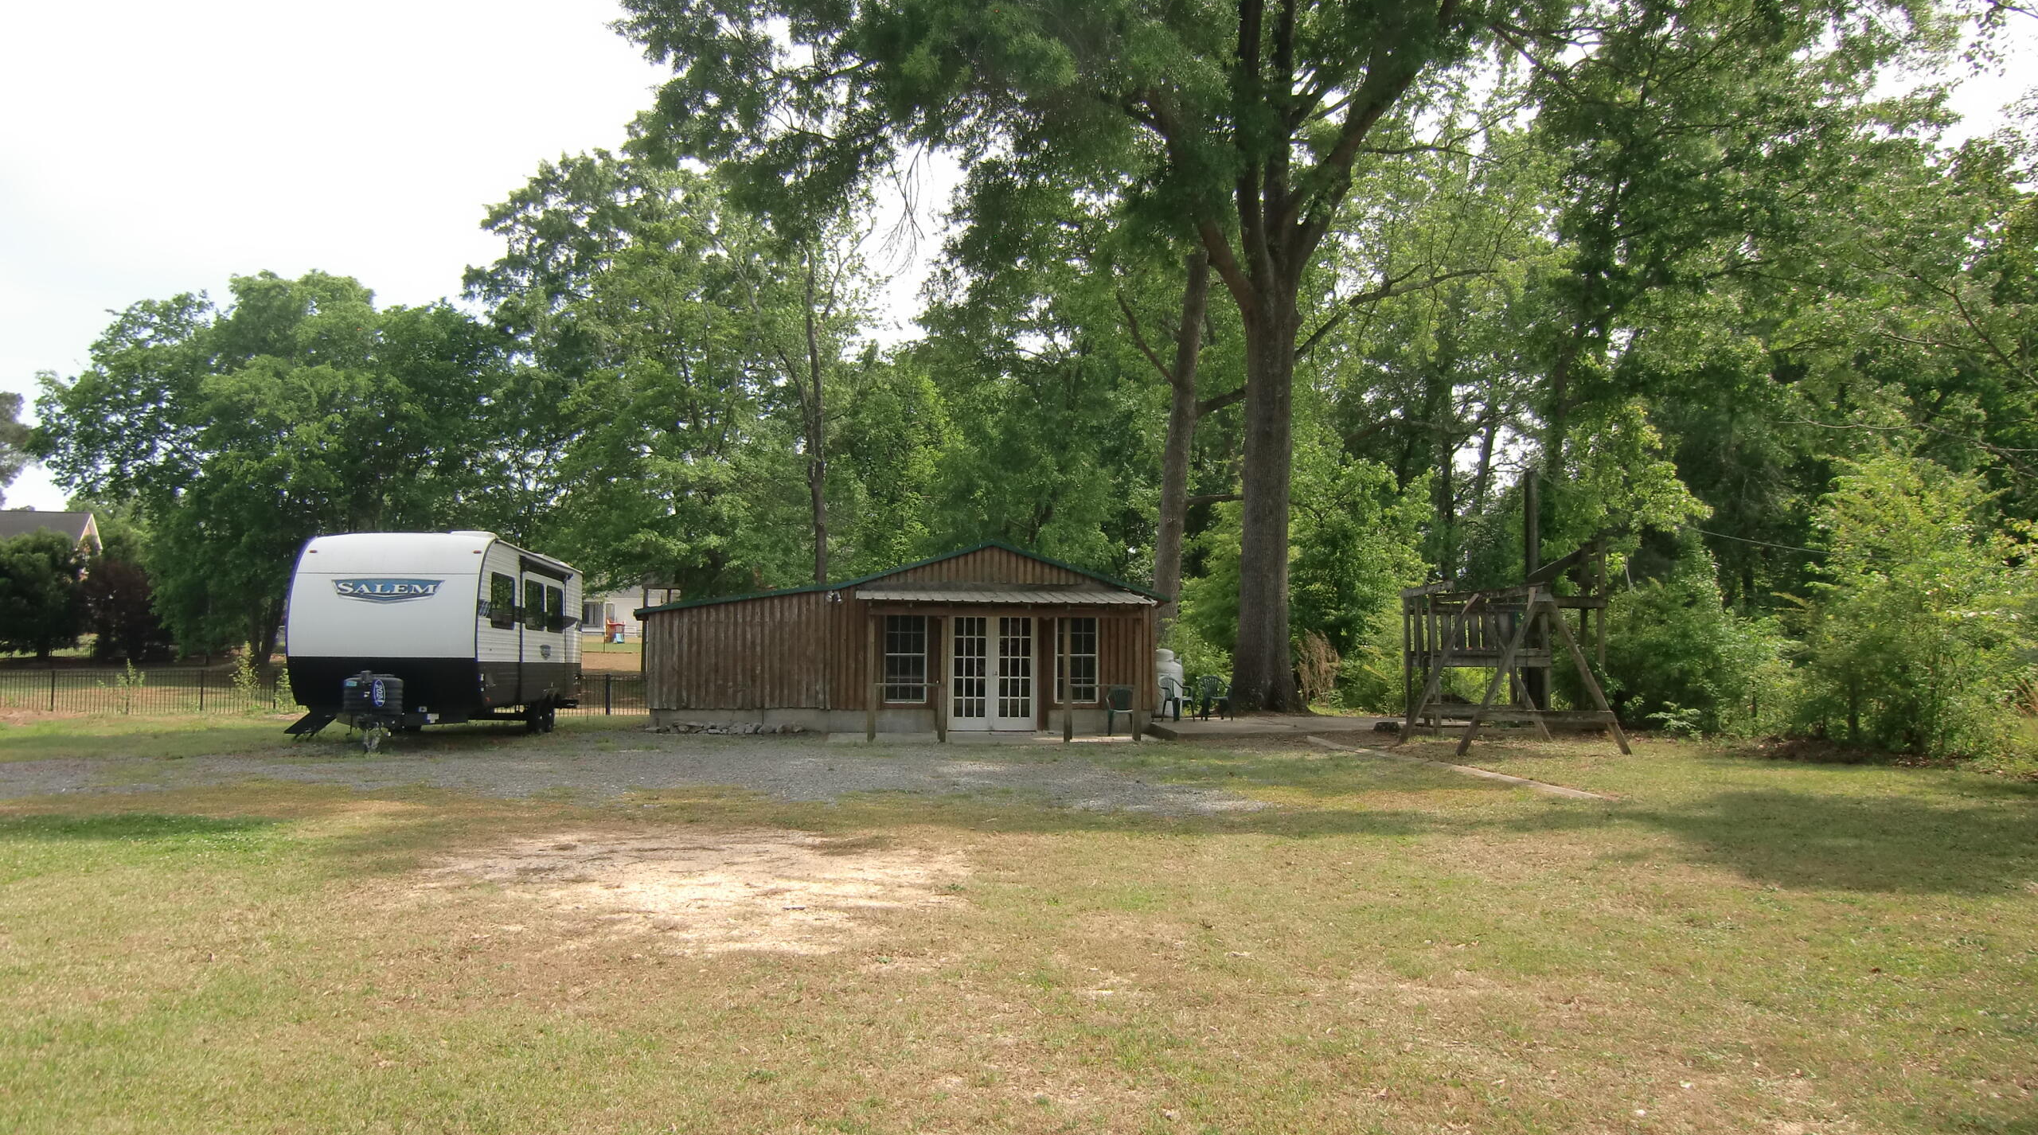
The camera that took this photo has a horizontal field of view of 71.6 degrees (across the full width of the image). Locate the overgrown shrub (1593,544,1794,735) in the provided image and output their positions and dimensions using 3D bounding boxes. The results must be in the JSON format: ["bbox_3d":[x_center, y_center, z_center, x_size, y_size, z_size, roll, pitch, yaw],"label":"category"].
[{"bbox_3d":[12.702,1.321,26.372,3.800,3.600,3.400,0,-4,0],"label":"overgrown shrub"}]

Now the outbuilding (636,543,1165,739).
[{"bbox_3d":[-2.348,1.400,27.669,9.500,3.500,8.400,1,-4,-6],"label":"outbuilding"}]

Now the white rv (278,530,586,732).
[{"bbox_3d":[-8.998,1.147,22.575,2.550,3.150,8.600,1,-4,-7],"label":"white rv"}]

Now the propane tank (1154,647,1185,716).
[{"bbox_3d":[2.929,2.325,28.207,0.760,1.350,0.760,0,-4,0],"label":"propane tank"}]

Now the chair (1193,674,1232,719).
[{"bbox_3d":[3.707,2.495,26.842,0.580,0.860,0.580,1,-4,-14],"label":"chair"}]

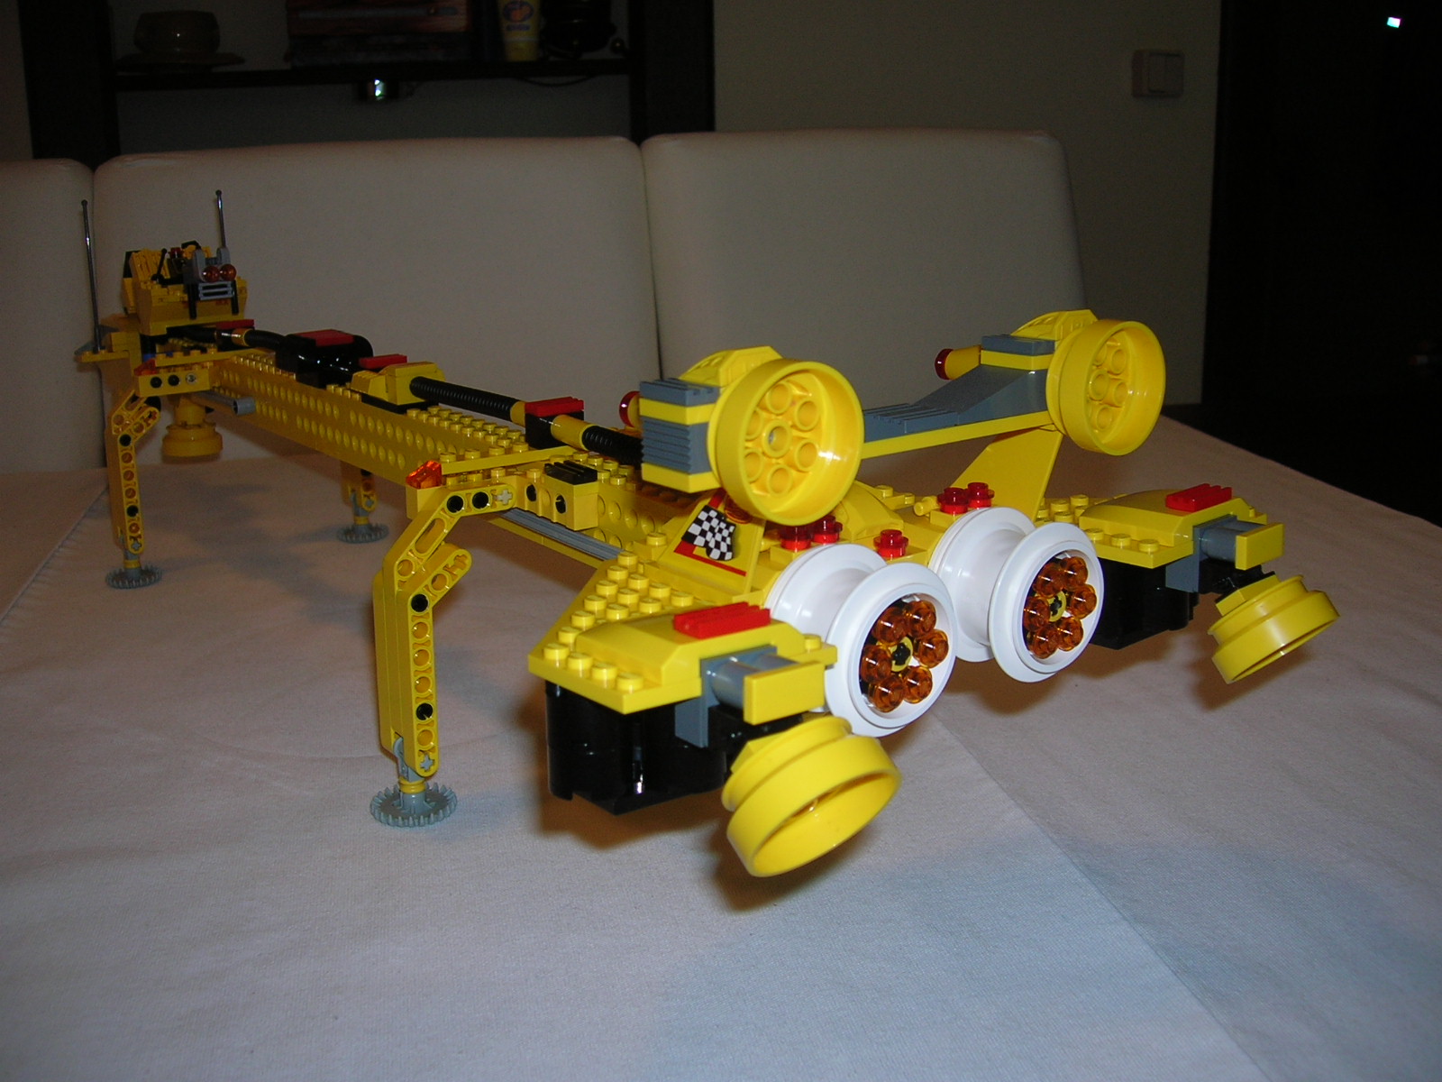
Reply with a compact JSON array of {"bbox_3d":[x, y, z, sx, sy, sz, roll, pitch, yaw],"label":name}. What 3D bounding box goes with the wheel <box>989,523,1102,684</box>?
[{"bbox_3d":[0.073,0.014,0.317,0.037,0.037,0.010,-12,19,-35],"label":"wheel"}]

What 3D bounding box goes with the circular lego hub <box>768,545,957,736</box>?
[{"bbox_3d":[0.029,0.020,0.293,0.037,0.037,0.025,-12,17,-36],"label":"circular lego hub"}]

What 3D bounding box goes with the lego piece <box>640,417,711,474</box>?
[{"bbox_3d":[-0.008,-0.019,0.272,0.008,0.010,0.016,-11,17,-35],"label":"lego piece"}]

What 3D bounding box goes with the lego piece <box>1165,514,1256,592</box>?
[{"bbox_3d":[0.124,0.004,0.352,0.016,0.016,0.019,-15,19,-35],"label":"lego piece"}]

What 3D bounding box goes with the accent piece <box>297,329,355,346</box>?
[{"bbox_3d":[-0.162,-0.083,0.580,0.016,0.003,0.024,-13,19,-35],"label":"accent piece"}]

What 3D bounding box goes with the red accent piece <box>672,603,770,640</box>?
[{"bbox_3d":[0.000,0.014,0.258,0.016,0.003,0.008,-10,18,-36],"label":"red accent piece"}]

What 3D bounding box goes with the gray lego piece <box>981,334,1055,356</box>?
[{"bbox_3d":[0.071,-0.046,0.336,0.008,0.003,0.016,-12,19,-35],"label":"gray lego piece"}]

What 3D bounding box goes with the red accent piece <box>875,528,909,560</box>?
[{"bbox_3d":[0.039,0.001,0.322,0.008,0.005,0.008,-2,14,0],"label":"red accent piece"}]

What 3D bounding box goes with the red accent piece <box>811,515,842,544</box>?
[{"bbox_3d":[0.023,-0.002,0.313,0.008,0.005,0.008,-2,14,0],"label":"red accent piece"}]

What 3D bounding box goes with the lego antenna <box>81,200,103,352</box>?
[{"bbox_3d":[-0.317,-0.132,0.712,0.006,0.076,0.006,-10,18,-36],"label":"lego antenna"}]

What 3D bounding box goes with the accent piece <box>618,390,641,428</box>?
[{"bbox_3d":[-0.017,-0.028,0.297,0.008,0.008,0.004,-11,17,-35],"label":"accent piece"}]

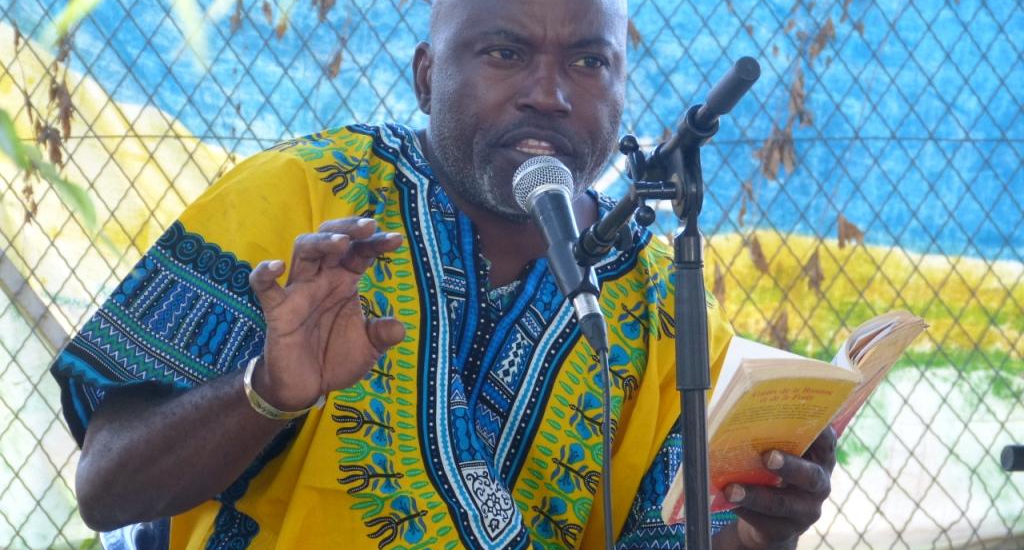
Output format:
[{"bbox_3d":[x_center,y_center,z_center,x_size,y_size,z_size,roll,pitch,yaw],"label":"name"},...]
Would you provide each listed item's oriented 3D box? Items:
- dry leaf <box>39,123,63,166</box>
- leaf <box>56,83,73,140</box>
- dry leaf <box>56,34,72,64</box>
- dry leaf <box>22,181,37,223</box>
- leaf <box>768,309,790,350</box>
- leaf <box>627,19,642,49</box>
[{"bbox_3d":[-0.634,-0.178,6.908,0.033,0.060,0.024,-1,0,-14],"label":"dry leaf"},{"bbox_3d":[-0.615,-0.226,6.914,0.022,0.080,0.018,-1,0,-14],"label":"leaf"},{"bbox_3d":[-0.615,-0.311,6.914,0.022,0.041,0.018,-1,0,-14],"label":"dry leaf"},{"bbox_3d":[-0.703,-0.106,7.330,0.020,0.061,0.012,0,1,16],"label":"dry leaf"},{"bbox_3d":[0.403,0.083,7.612,0.030,0.060,0.018,0,1,16],"label":"leaf"},{"bbox_3d":[0.174,-0.342,7.151,0.023,0.043,0.018,-1,0,-14],"label":"leaf"}]

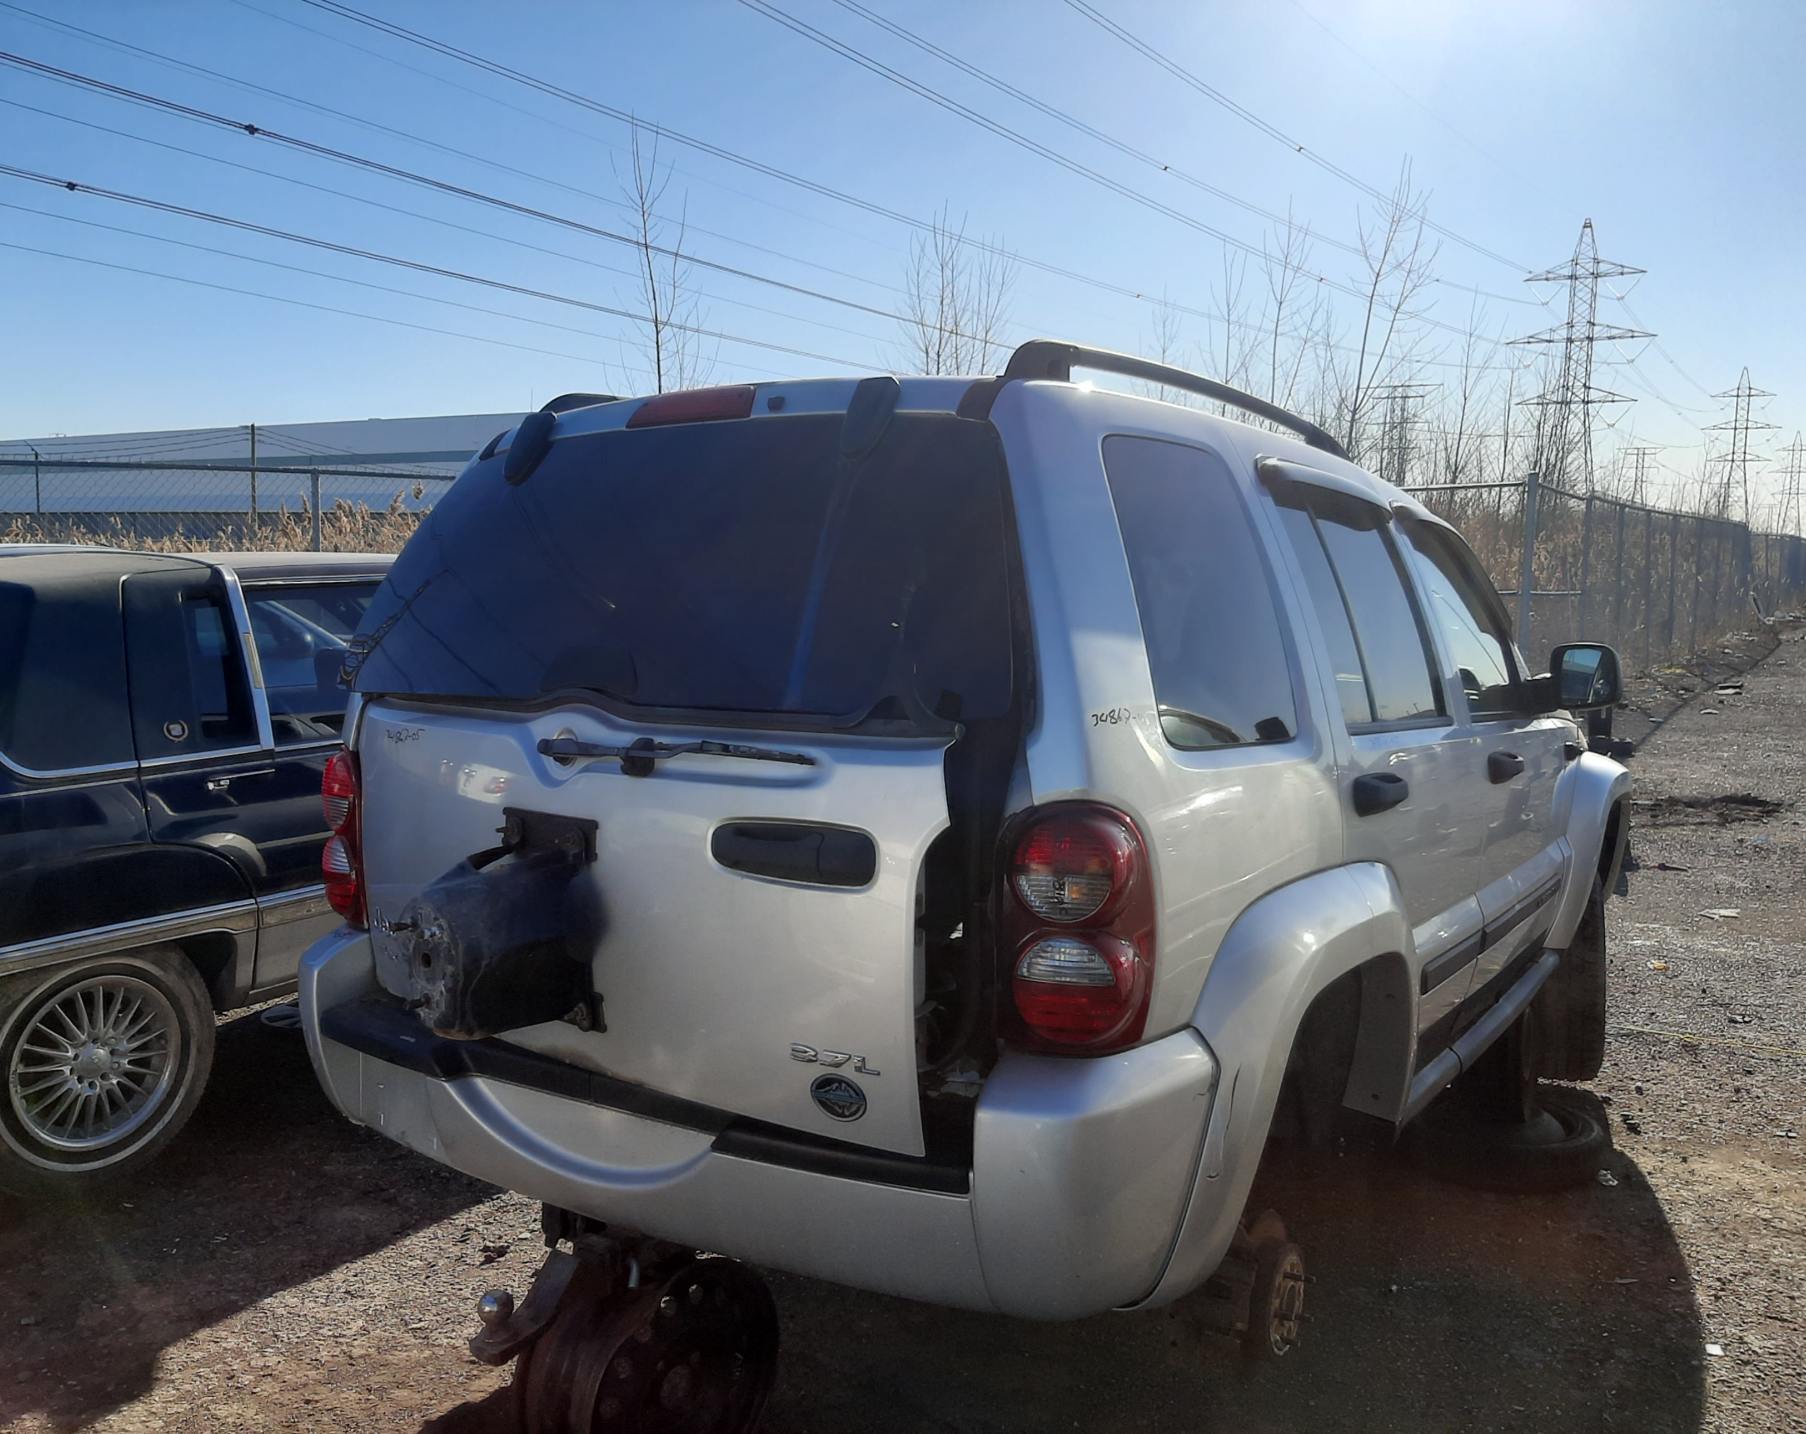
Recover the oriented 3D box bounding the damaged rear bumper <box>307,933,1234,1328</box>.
[{"bbox_3d":[-0.406,0.552,2.217,1.780,0.370,0.360,3,3,33],"label":"damaged rear bumper"}]

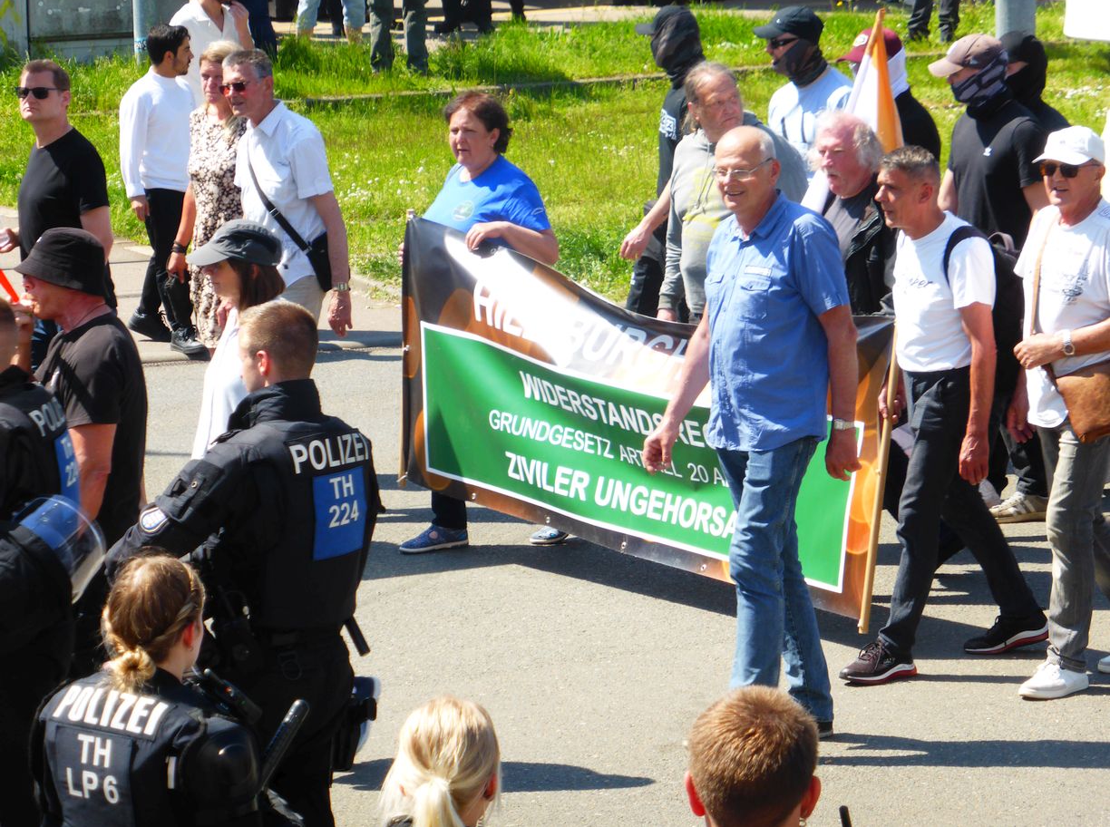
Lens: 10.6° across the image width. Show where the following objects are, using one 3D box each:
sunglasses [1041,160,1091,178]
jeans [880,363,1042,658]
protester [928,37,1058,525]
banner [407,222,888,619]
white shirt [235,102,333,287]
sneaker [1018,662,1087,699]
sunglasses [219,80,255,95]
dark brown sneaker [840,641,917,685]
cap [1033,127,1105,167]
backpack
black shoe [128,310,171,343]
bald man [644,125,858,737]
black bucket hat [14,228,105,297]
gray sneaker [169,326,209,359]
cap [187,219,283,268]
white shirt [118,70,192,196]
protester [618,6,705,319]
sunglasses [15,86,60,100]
[{"bbox_3d":[1.631,-0.773,19.000,0.145,0.050,0.140,3,7,28],"label":"sunglasses"},{"bbox_3d":[1.343,0.323,19.850,0.540,0.930,0.390,-4,7,-33],"label":"jeans"},{"bbox_3d":[1.715,-0.521,23.500,0.440,1.880,0.540,-6,8,-43],"label":"protester"},{"bbox_3d":[0.299,-0.029,21.177,0.250,1.030,3.000,-4,10,-32],"label":"banner"},{"bbox_3d":[-1.101,-0.891,24.300,0.500,0.760,0.330,5,8,43],"label":"white shirt"},{"bbox_3d":[1.604,0.860,19.303,0.295,0.105,0.108,-6,8,-43],"label":"sneaker"},{"bbox_3d":[-1.264,-1.316,24.200,0.145,0.050,0.140,-1,7,38],"label":"sunglasses"},{"bbox_3d":[1.058,0.820,19.619,0.295,0.115,0.108,-4,7,-31],"label":"dark brown sneaker"},{"bbox_3d":[1.668,-0.864,19.400,0.265,0.135,0.180,-6,8,-42],"label":"cap"},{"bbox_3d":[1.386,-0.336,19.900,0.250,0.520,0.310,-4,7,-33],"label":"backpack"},{"bbox_3d":[-2.100,-0.454,31.100,0.290,0.125,0.110,21,16,32],"label":"black shoe"},{"bbox_3d":[0.595,0.061,17.850,0.570,1.840,0.530,-5,8,-40],"label":"bald man"},{"bbox_3d":[-1.427,-0.436,17.300,0.280,0.165,0.260,12,6,-1],"label":"black bucket hat"},{"bbox_3d":[-1.825,-0.355,29.900,0.105,0.120,0.290,-4,7,-32],"label":"gray sneaker"},{"bbox_3d":[-0.917,-0.488,17.200,0.270,0.130,0.185,-2,6,-14],"label":"cap"},{"bbox_3d":[-2.065,-1.451,31.000,0.290,0.660,0.470,5,8,42],"label":"white shirt"},{"bbox_3d":[0.540,-0.838,25.600,0.620,1.790,0.520,-2,6,-18],"label":"protester"},{"bbox_3d":[-2.045,-1.267,23.700,0.145,0.048,0.145,4,7,30],"label":"sunglasses"}]

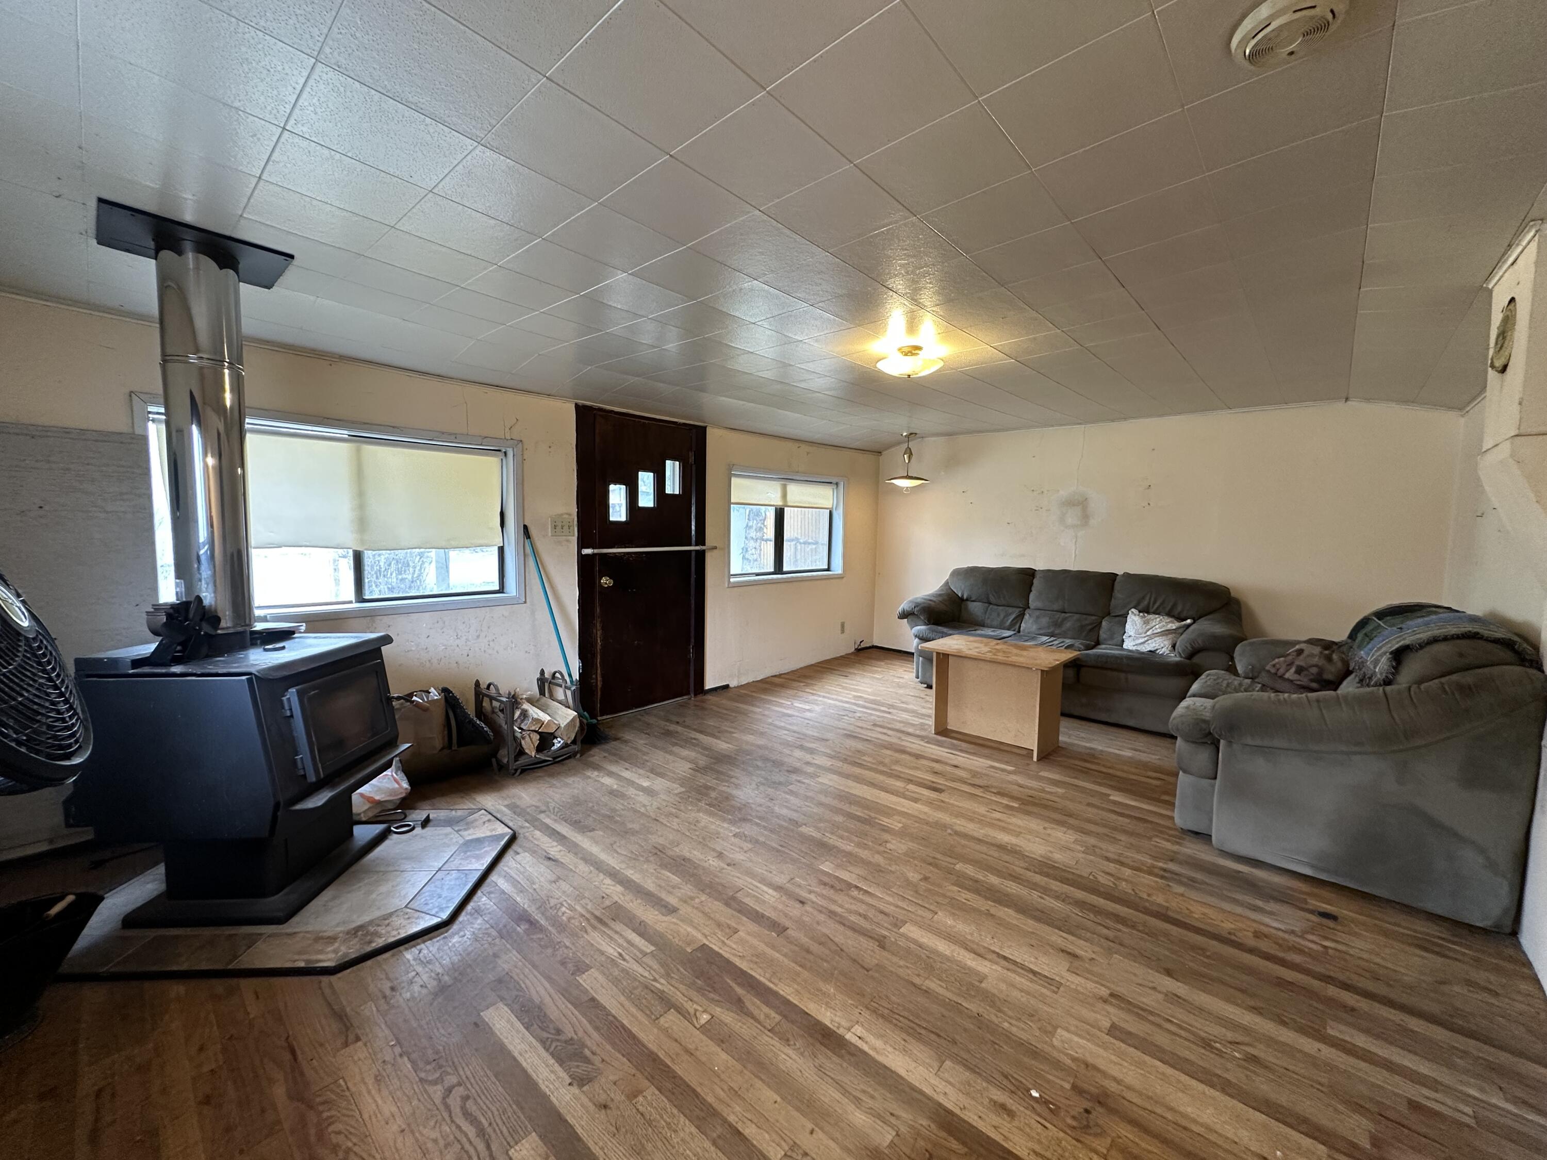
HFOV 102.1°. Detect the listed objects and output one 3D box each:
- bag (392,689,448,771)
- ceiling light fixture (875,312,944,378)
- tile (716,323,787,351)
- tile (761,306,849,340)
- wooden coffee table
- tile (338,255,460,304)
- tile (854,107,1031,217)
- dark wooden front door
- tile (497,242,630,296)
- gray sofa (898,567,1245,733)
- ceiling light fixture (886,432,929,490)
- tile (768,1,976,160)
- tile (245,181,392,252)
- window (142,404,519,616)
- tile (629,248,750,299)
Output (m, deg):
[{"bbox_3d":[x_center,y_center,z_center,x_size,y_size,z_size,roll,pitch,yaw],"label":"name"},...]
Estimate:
[{"bbox_3d":[-1.730,0.727,3.029,0.200,0.380,0.270,5,7,42],"label":"bag"},{"bbox_3d":[0.613,-0.981,2.819,0.305,0.140,0.305,5,7,42],"label":"ceiling light fixture"},{"bbox_3d":[-0.088,-1.067,2.765,0.305,0.025,0.305,5,6,42],"label":"tile"},{"bbox_3d":[0.145,-1.046,2.557,0.300,0.020,0.300,4,4,42],"label":"tile"},{"bbox_3d":[1.337,0.691,3.753,0.788,0.555,0.488,5,6,42],"label":"wooden coffee table"},{"bbox_3d":[-1.358,-1.089,2.267,0.305,0.025,0.305,5,6,42],"label":"tile"},{"bbox_3d":[0.409,-1.001,1.502,0.307,0.020,0.307,4,4,42],"label":"tile"},{"bbox_3d":[-0.861,-0.106,4.241,0.100,1.970,1.040,5,7,42],"label":"dark wooden front door"},{"bbox_3d":[-0.704,-1.048,2.096,0.307,0.020,0.307,5,6,42],"label":"tile"},{"bbox_3d":[2.134,0.413,4.754,2.300,0.930,0.970,5,7,42],"label":"gray sofa"},{"bbox_3d":[1.226,-1.088,5.720,0.390,0.520,0.390,6,7,41],"label":"ceiling light fixture"},{"bbox_3d":[0.202,-0.989,1.263,0.300,0.020,0.300,2,2,42],"label":"tile"},{"bbox_3d":[-1.343,-1.068,1.844,0.307,0.020,0.307,5,5,42],"label":"tile"},{"bbox_3d":[-1.960,-0.295,3.009,0.100,0.850,1.480,5,7,42],"label":"window"},{"bbox_3d":[-0.276,-1.038,2.119,0.307,0.020,0.307,5,5,42],"label":"tile"}]

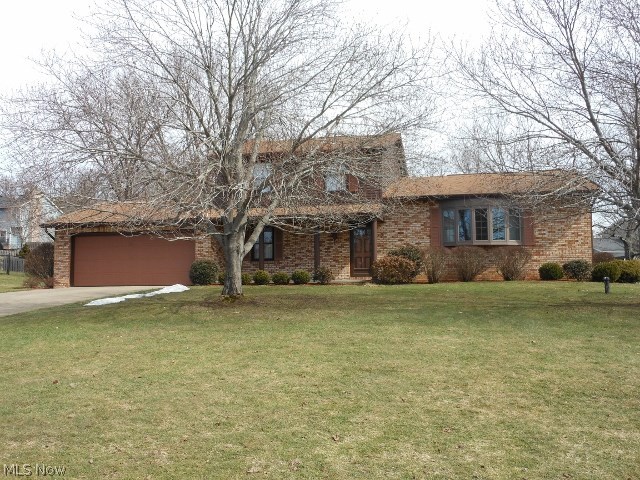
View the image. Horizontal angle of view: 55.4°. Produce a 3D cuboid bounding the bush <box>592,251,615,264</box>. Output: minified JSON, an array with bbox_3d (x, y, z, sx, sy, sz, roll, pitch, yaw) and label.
[{"bbox_3d":[11.807,1.066,25.500,1.200,1.100,1.200,-1,-3,11],"label":"bush"}]

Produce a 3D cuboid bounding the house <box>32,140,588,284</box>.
[{"bbox_3d":[0.014,-1.451,27.605,21.143,6.760,9.700,-1,-3,11],"label":"house"}]

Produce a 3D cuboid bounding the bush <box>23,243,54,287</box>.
[{"bbox_3d":[-11.819,1.078,25.800,1.300,1.900,1.300,-1,-3,11],"label":"bush"}]

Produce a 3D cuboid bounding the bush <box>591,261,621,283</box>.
[{"bbox_3d":[9.687,1.075,20.700,0.980,0.740,0.980,-1,-3,11],"label":"bush"}]

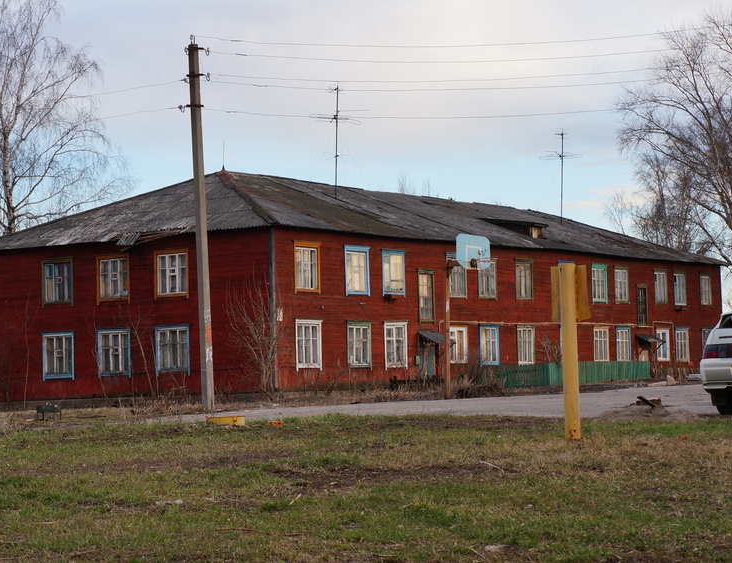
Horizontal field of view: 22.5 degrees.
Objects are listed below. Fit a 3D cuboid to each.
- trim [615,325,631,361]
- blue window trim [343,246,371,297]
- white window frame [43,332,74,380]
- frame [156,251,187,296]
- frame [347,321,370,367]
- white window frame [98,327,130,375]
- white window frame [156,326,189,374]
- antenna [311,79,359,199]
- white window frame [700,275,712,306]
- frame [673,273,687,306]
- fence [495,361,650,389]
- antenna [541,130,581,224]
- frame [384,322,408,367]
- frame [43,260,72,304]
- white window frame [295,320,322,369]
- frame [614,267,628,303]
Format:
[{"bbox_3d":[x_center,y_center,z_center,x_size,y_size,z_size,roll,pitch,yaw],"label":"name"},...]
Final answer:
[{"bbox_3d":[12.010,2.914,85.554,0.140,1.620,1.548,-4,-4,33],"label":"trim"},{"bbox_3d":[-0.253,-0.373,65.784,0.130,1.760,1.680,-4,-3,33],"label":"blue window trim"},{"bbox_3d":[-11.334,2.757,67.785,1.600,1.787,0.140,-4,-4,33],"label":"white window frame"},{"bbox_3d":[-6.866,-0.265,64.967,1.516,1.732,0.140,-4,-4,33],"label":"frame"},{"bbox_3d":[-0.211,2.314,66.819,0.140,1.698,1.523,-4,-4,33],"label":"frame"},{"bbox_3d":[-9.043,2.587,65.992,1.550,1.740,0.130,-4,-3,33],"label":"white window frame"},{"bbox_3d":[-6.802,2.436,64.561,1.540,1.770,0.130,-4,-3,33],"label":"white window frame"},{"bbox_3d":[-1.274,-5.818,75.520,1.850,4.750,1.100,0,-3,-20],"label":"antenna"},{"bbox_3d":[17.274,0.434,93.144,0.130,1.610,1.500,-4,-3,33],"label":"white window frame"},{"bbox_3d":[15.715,0.400,91.837,0.150,1.680,1.420,-3,-3,33],"label":"frame"},{"bbox_3d":[9.250,3.981,79.316,2.054,0.920,9.894,-4,-4,33],"label":"fence"},{"bbox_3d":[9.754,-5.217,91.694,1.850,4.710,1.100,-2,-3,16],"label":"antenna"},{"bbox_3d":[1.139,2.386,68.889,0.140,1.750,1.552,-4,-4,33],"label":"frame"},{"bbox_3d":[-11.379,0.041,67.901,1.533,1.766,0.140,-4,-4,33],"label":"frame"},{"bbox_3d":[-1.899,2.185,62.956,0.130,1.740,1.600,-4,-3,33],"label":"white window frame"},{"bbox_3d":[11.958,0.150,86.186,0.150,1.700,1.420,-3,-3,33],"label":"frame"}]

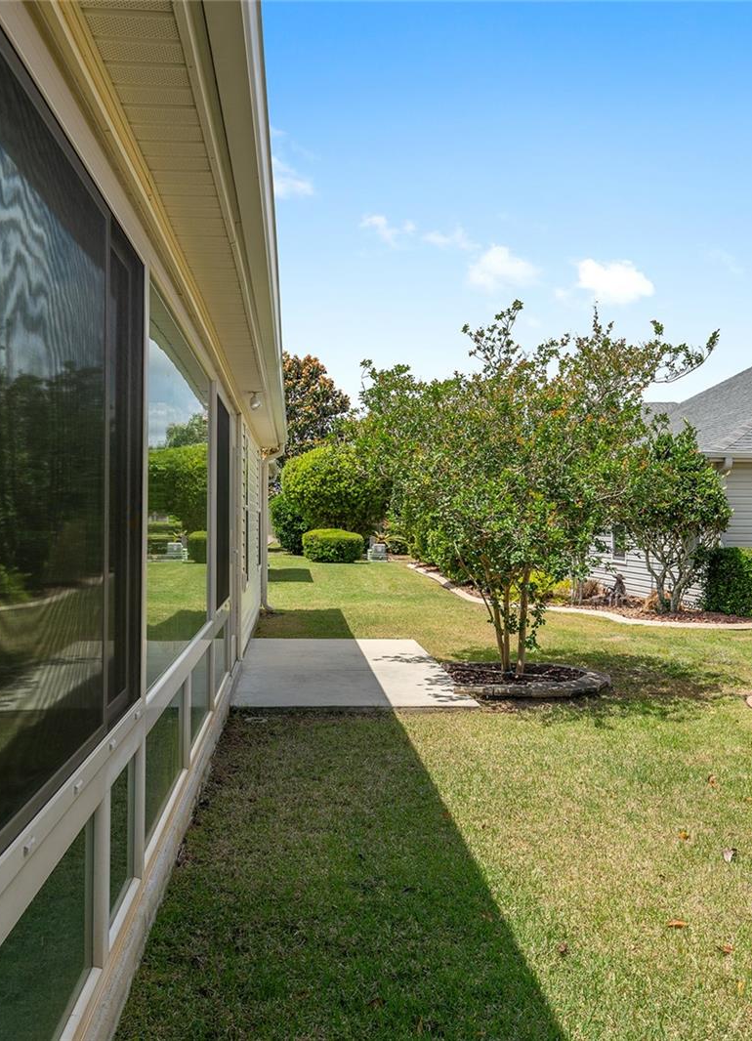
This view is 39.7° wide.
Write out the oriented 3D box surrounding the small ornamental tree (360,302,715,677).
[{"bbox_3d":[1.430,-0.280,9.200,3.050,3.300,2.800,0,0,-5],"label":"small ornamental tree"}]

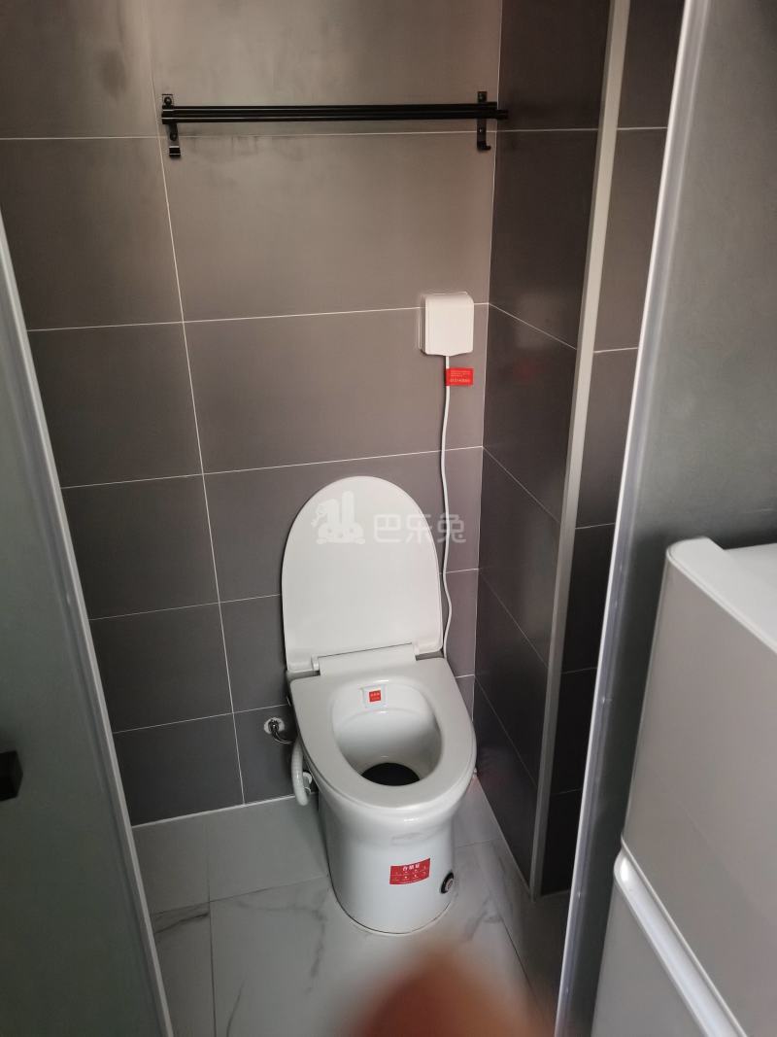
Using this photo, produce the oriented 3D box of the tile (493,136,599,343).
[{"bbox_3d":[0.246,-0.477,1.296,0.010,0.300,0.378,-7,27,-12],"label":"tile"}]

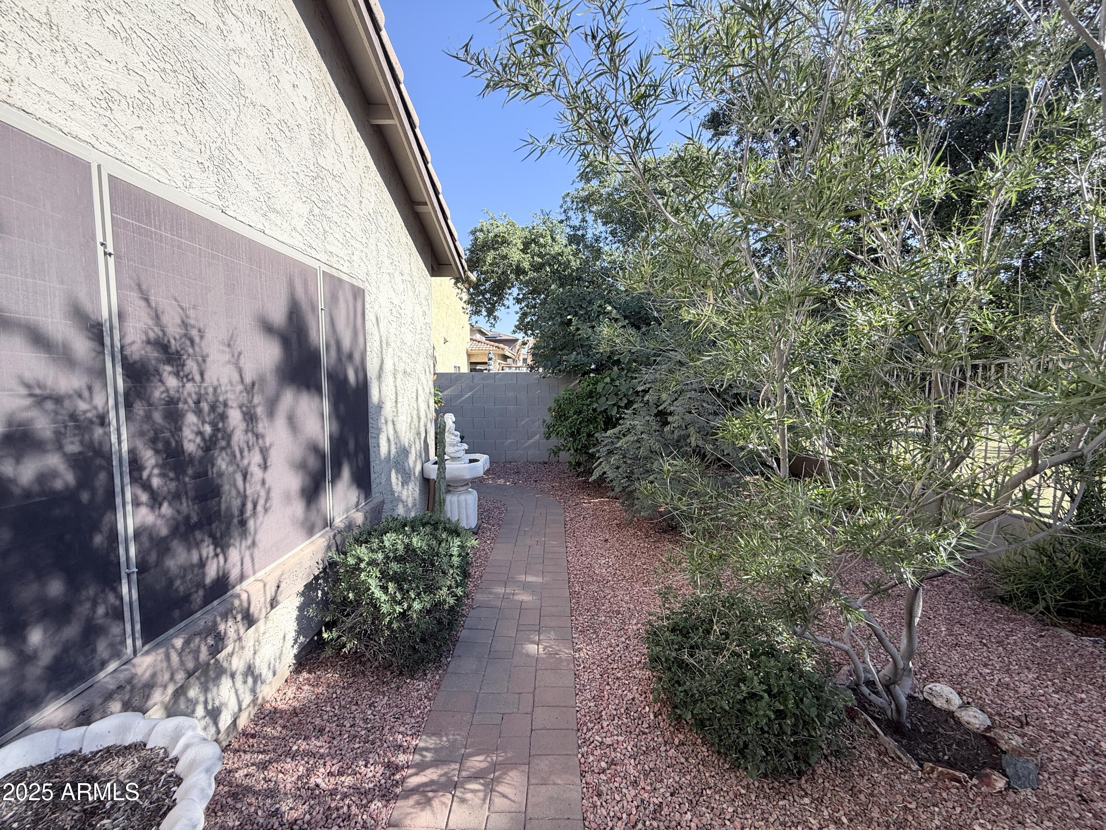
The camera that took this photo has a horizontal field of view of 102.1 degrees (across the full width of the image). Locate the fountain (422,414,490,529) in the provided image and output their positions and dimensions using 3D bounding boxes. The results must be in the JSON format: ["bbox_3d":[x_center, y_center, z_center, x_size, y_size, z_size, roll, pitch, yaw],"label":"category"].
[{"bbox_3d":[-1.010,0.595,4.761,0.660,1.210,0.660,0,4,0],"label":"fountain"}]

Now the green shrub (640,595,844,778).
[{"bbox_3d":[0.810,1.134,1.984,0.780,0.570,0.780,0,4,0],"label":"green shrub"}]

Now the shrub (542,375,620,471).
[{"bbox_3d":[0.530,0.130,7.694,1.380,1.680,1.300,0,4,0],"label":"shrub"}]

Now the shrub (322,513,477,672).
[{"bbox_3d":[-0.880,0.996,2.656,0.840,0.740,0.860,0,4,0],"label":"shrub"}]

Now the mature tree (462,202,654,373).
[{"bbox_3d":[0.120,-1.768,9.391,4.300,5.200,4.000,0,4,0],"label":"mature tree"}]

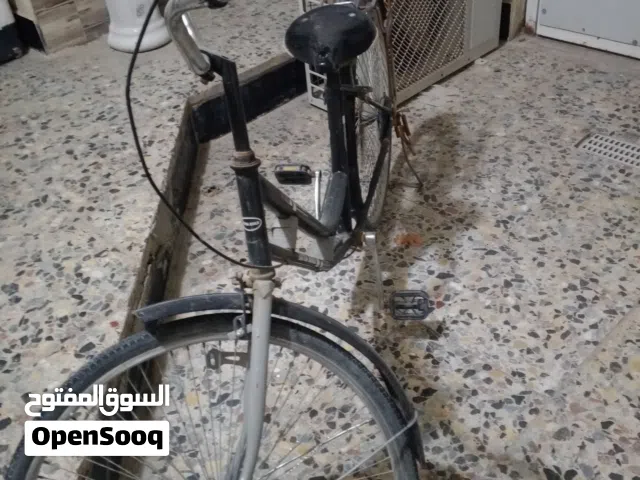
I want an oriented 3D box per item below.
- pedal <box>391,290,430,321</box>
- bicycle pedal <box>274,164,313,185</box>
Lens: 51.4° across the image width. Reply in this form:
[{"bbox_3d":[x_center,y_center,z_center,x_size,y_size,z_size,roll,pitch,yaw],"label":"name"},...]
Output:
[{"bbox_3d":[0.217,0.158,1.600,0.094,0.026,0.066,-1,61,12],"label":"pedal"},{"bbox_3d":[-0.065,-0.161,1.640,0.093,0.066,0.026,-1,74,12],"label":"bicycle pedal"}]

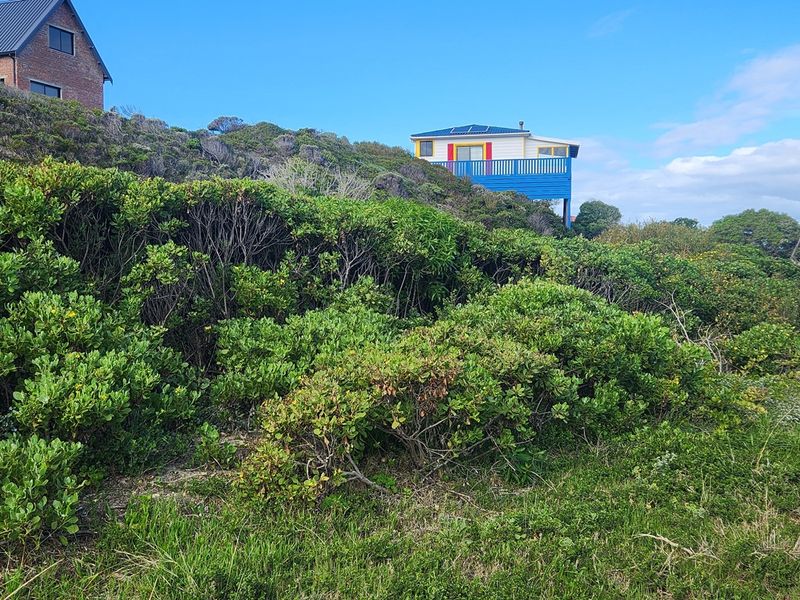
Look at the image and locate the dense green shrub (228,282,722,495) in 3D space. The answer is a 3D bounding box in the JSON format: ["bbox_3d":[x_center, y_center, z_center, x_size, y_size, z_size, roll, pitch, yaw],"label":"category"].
[{"bbox_3d":[0.700,0.518,4.911,3.700,1.260,2.400,-2,5,-18],"label":"dense green shrub"}]

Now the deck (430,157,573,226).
[{"bbox_3d":[5.824,-6.244,31.370,8.200,4.050,2.000,1,5,10],"label":"deck"}]

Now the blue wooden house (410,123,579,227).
[{"bbox_3d":[6.075,-8.000,34.634,9.700,7.100,8.500,1,5,10],"label":"blue wooden house"}]

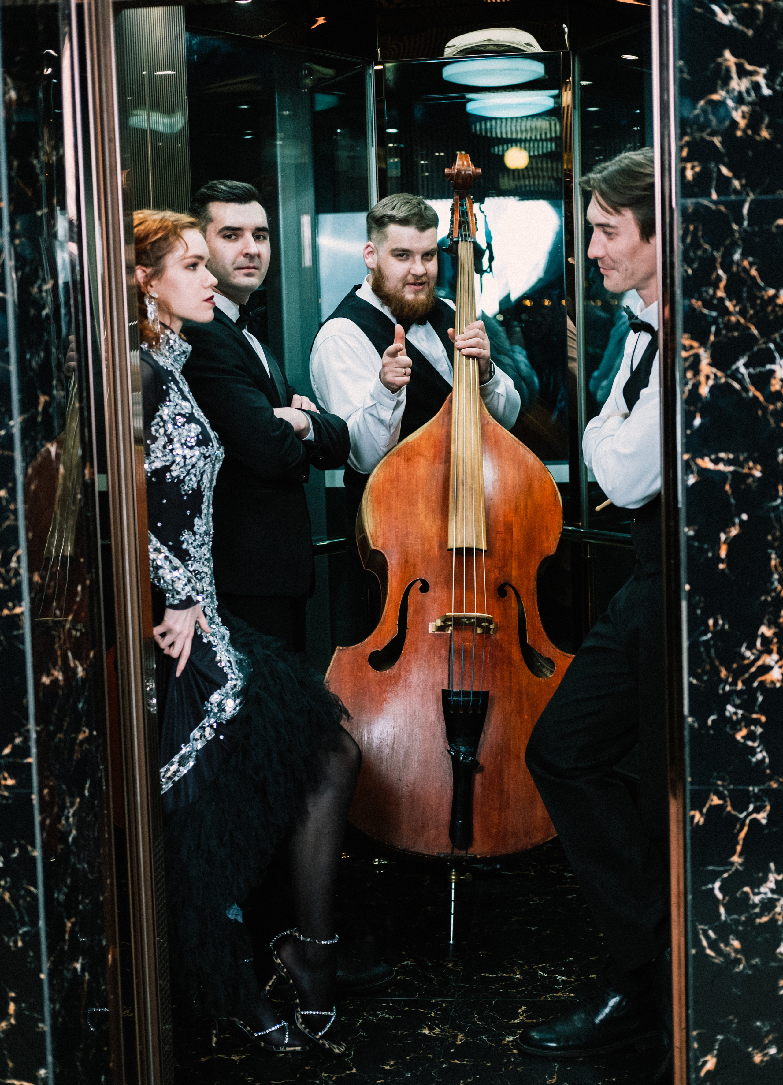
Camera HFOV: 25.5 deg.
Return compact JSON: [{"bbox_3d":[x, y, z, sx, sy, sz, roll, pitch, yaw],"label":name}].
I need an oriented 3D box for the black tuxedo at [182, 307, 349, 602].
[{"bbox_3d":[-0.294,-0.192,3.639,0.360,0.650,0.500,3,8,38],"label":"black tuxedo"}]

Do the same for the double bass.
[{"bbox_3d":[0.179,-0.157,4.327,0.670,1.860,0.370,2,-16,-4],"label":"double bass"}]

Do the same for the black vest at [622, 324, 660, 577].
[{"bbox_3d":[0.557,-0.186,3.260,0.270,0.530,0.400,-4,6,-20],"label":"black vest"}]

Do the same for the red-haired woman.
[{"bbox_3d":[-0.332,0.183,3.488,0.500,1.690,0.470,-1,6,12],"label":"red-haired woman"}]

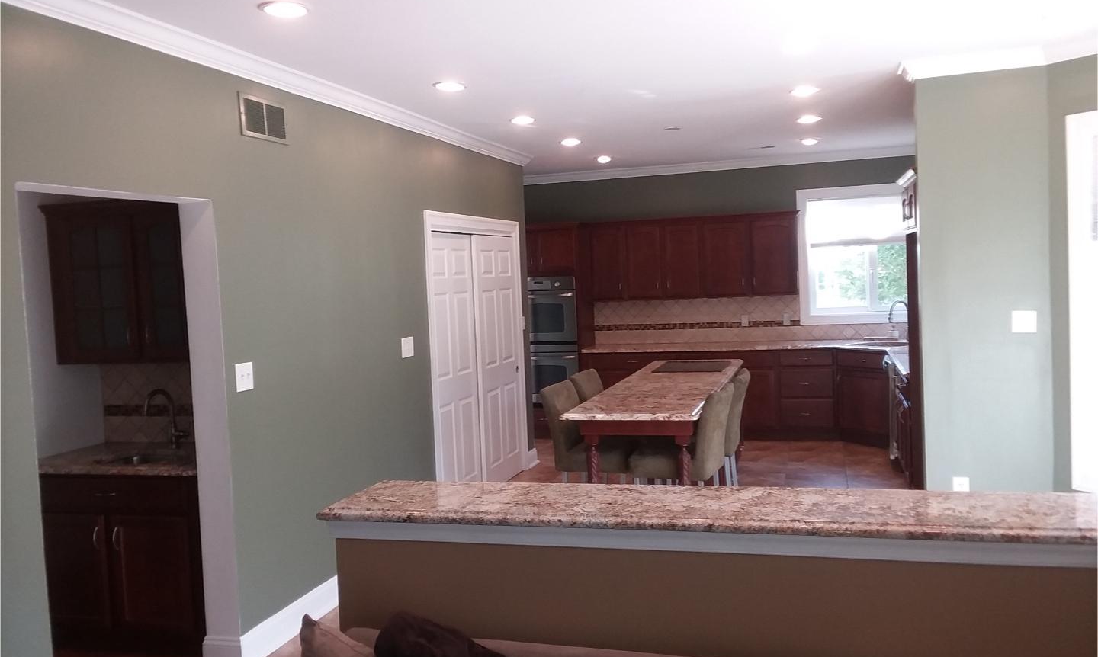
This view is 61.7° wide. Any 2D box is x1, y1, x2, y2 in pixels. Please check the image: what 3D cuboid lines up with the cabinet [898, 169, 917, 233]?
[{"bbox_3d":[2.450,-0.753,5.489,0.630,0.352,0.860,-2,3,17],"label":"cabinet"}]

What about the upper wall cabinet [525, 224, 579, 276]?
[{"bbox_3d":[-0.045,-0.784,9.383,0.840,0.490,0.650,-2,3,17],"label":"upper wall cabinet"}]

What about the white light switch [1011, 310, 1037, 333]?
[{"bbox_3d":[2.510,-0.035,4.851,0.117,0.118,0.012,-2,3,17],"label":"white light switch"}]

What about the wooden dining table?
[{"bbox_3d":[0.820,0.812,6.123,0.735,0.914,2.860,-2,3,17],"label":"wooden dining table"}]

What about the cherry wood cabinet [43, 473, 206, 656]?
[{"bbox_3d":[-1.981,1.096,4.593,1.030,0.870,0.620,-2,4,16],"label":"cherry wood cabinet"}]

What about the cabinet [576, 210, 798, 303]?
[{"bbox_3d":[1.446,-0.704,9.288,2.120,0.805,0.350,-2,4,16],"label":"cabinet"}]

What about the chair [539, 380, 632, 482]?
[{"bbox_3d":[0.320,0.848,6.442,0.605,0.920,0.490,-2,4,16],"label":"chair"}]

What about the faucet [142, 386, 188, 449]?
[{"bbox_3d":[-1.817,0.433,4.356,0.115,0.291,0.220,-2,3,17],"label":"faucet"}]

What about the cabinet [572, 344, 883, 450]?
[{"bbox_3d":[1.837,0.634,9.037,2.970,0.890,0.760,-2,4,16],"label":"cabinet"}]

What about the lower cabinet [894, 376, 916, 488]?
[{"bbox_3d":[2.837,0.740,6.520,0.610,0.880,1.330,-2,4,16],"label":"lower cabinet"}]

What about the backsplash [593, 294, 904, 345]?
[{"bbox_3d":[2.017,-0.107,9.154,3.200,0.460,0.025,-2,3,17],"label":"backsplash"}]

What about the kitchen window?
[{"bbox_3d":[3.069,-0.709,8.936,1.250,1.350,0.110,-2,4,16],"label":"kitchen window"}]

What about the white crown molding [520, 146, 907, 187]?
[{"bbox_3d":[1.615,-1.625,9.300,4.150,0.095,0.100,-2,4,16],"label":"white crown molding"}]

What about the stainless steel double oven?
[{"bbox_3d":[-0.003,0.119,9.393,0.765,1.277,0.610,-2,3,17],"label":"stainless steel double oven"}]

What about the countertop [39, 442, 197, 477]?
[{"bbox_3d":[-2.005,0.648,4.556,1.050,0.040,0.660,-2,4,16],"label":"countertop"}]

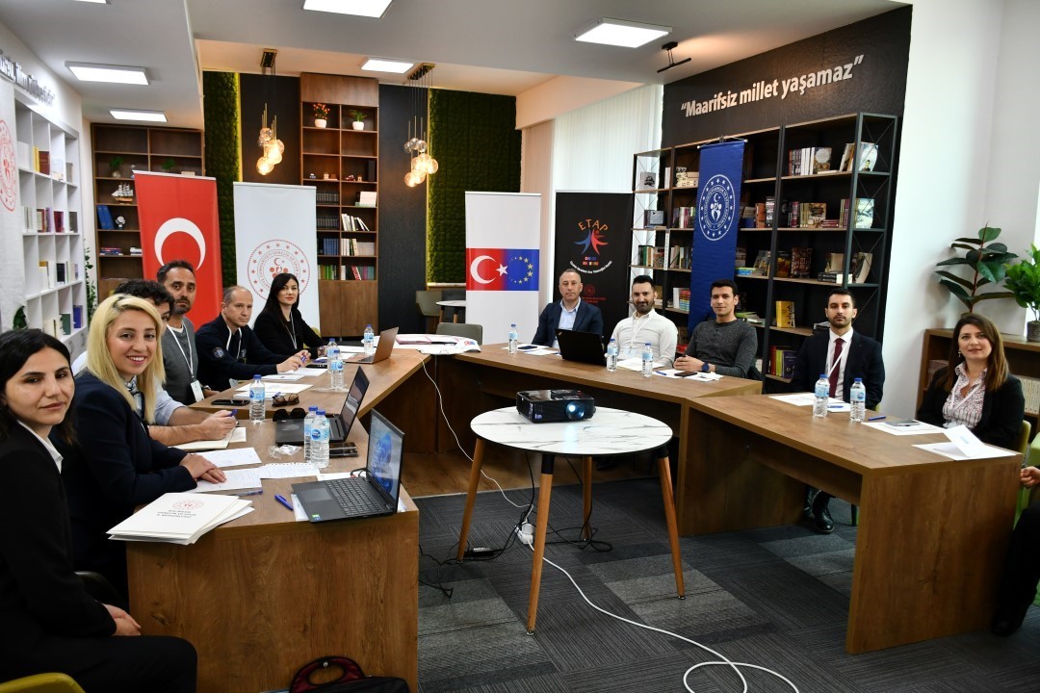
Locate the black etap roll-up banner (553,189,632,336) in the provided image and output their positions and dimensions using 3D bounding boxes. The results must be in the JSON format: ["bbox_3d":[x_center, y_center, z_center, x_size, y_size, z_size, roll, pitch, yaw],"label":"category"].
[{"bbox_3d":[0.732,-0.561,8.121,0.788,2.055,0.150,2,8,4],"label":"black etap roll-up banner"}]

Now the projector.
[{"bbox_3d":[0.173,0.287,3.733,0.310,0.105,0.225,-1,8,-18],"label":"projector"}]

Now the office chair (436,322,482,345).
[{"bbox_3d":[-0.536,0.217,6.846,0.480,0.790,0.540,0,8,-11],"label":"office chair"}]

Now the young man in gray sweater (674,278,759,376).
[{"bbox_3d":[1.244,0.236,5.049,0.560,1.320,0.800,7,10,32],"label":"young man in gray sweater"}]

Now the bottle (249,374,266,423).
[{"bbox_3d":[-1.134,0.222,3.365,0.065,0.207,0.065,-1,8,-19],"label":"bottle"}]

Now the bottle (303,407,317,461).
[{"bbox_3d":[-0.743,0.311,2.805,0.065,0.205,0.065,0,8,-15],"label":"bottle"}]

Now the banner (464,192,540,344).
[{"bbox_3d":[-0.206,-0.687,8.752,0.850,2.030,0.200,0,8,-9],"label":"banner"}]

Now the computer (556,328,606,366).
[{"bbox_3d":[0.484,-0.008,5.229,0.340,0.223,0.321,9,10,41],"label":"computer"}]

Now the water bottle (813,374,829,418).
[{"bbox_3d":[1.462,0.236,3.773,0.065,0.203,0.065,2,8,0],"label":"water bottle"}]

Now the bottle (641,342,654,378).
[{"bbox_3d":[0.775,0.082,4.724,0.065,0.203,0.065,2,8,0],"label":"bottle"}]

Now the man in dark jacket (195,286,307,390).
[{"bbox_3d":[-1.539,0.273,4.506,0.740,1.260,0.550,5,9,23],"label":"man in dark jacket"}]

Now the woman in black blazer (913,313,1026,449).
[{"bbox_3d":[2.017,0.483,3.693,0.720,1.270,0.500,-4,10,-37],"label":"woman in black blazer"}]

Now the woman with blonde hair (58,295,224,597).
[{"bbox_3d":[-1.127,0.511,2.564,0.680,1.330,0.480,1,8,-5],"label":"woman with blonde hair"}]

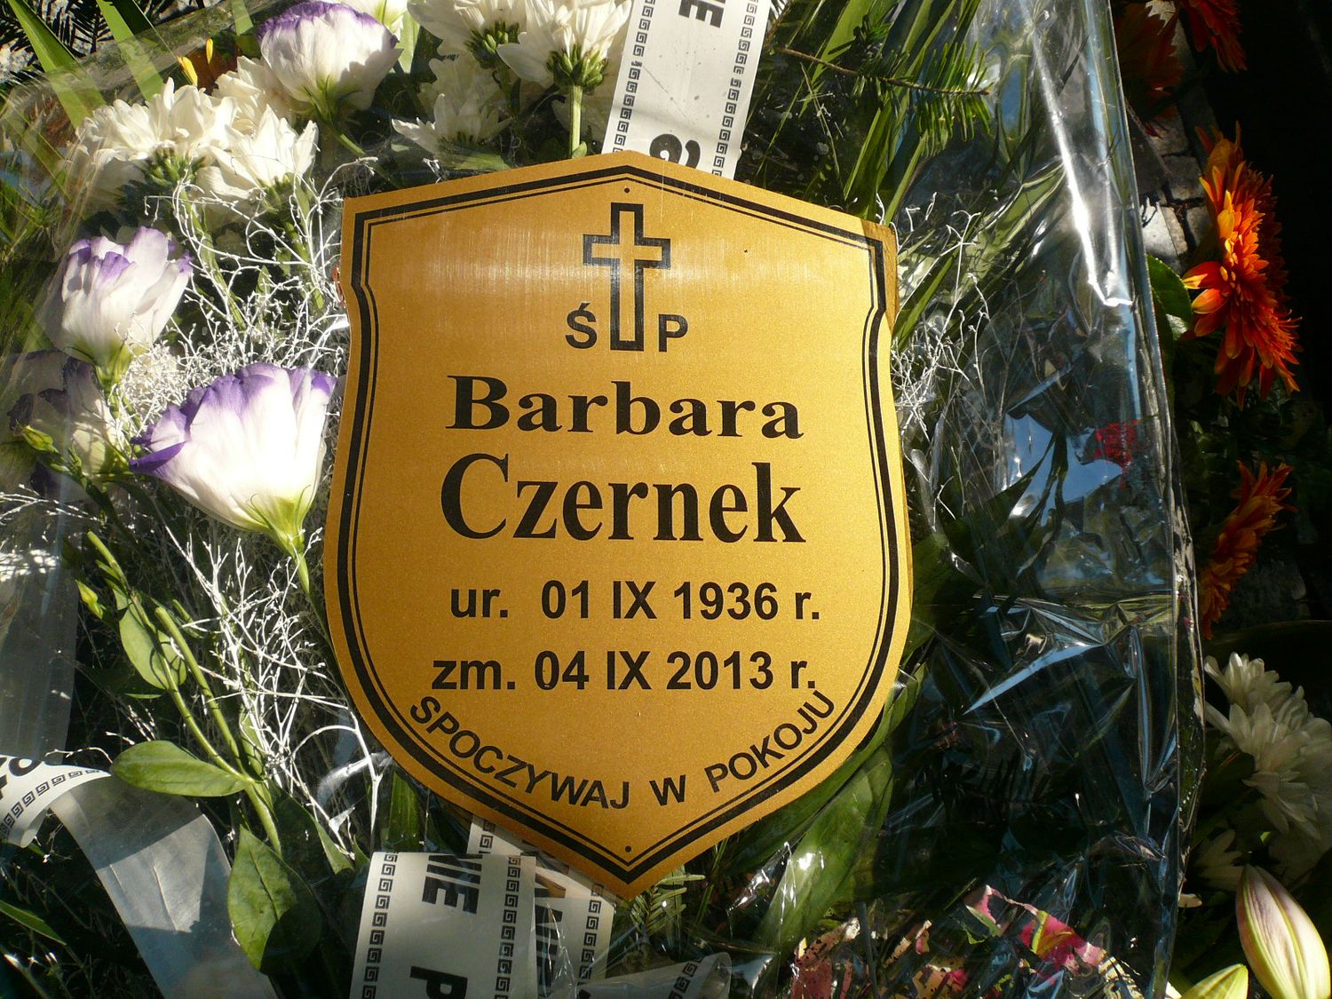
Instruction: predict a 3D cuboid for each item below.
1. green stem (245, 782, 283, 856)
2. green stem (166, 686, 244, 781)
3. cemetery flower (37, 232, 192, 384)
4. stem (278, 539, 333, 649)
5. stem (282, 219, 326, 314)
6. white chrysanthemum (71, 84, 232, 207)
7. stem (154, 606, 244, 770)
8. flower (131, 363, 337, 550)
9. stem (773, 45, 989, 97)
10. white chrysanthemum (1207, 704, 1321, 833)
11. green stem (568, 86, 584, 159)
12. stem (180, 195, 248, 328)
[{"bbox_3d":[-0.166,0.132,0.445,0.004,0.035,0.004,-18,13,0],"label":"green stem"},{"bbox_3d":[-0.188,0.096,0.440,0.006,0.049,0.006,-33,12,0],"label":"green stem"},{"bbox_3d":[-0.225,-0.080,0.440,0.058,0.060,0.057,5,6,0],"label":"cemetery flower"},{"bbox_3d":[-0.141,0.037,0.430,0.006,0.048,0.006,-14,14,0],"label":"stem"},{"bbox_3d":[-0.150,-0.098,0.450,0.005,0.041,0.005,-16,14,0],"label":"stem"},{"bbox_3d":[-0.224,-0.156,0.470,0.072,0.068,0.046,-3,72,0],"label":"white chrysanthemum"},{"bbox_3d":[-0.188,0.076,0.435,0.005,0.074,0.005,-22,12,0],"label":"stem"},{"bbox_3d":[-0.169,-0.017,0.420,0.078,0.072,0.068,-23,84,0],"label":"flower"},{"bbox_3d":[0.094,-0.187,0.470,0.095,0.007,0.006,13,0,0],"label":"stem"},{"bbox_3d":[0.284,0.127,0.510,0.042,0.062,0.062,-34,0,18],"label":"white chrysanthemum"},{"bbox_3d":[-0.037,-0.154,0.440,0.005,0.028,0.005,2,17,0],"label":"green stem"},{"bbox_3d":[-0.189,-0.099,0.450,0.005,0.059,0.005,-20,15,0],"label":"stem"}]

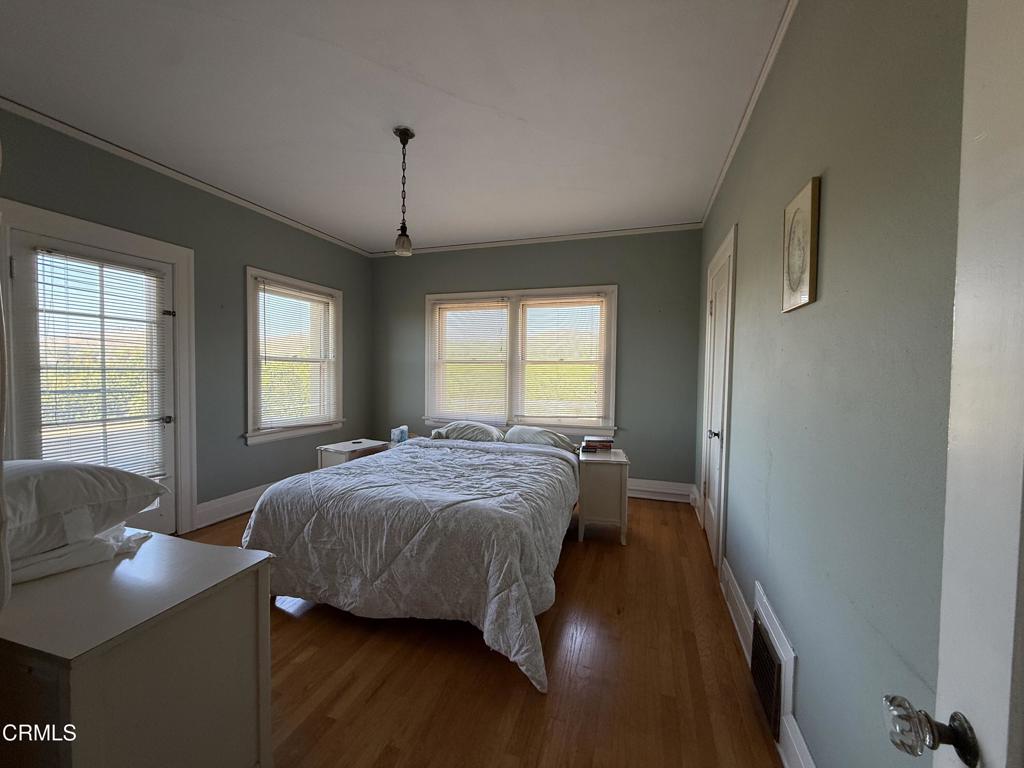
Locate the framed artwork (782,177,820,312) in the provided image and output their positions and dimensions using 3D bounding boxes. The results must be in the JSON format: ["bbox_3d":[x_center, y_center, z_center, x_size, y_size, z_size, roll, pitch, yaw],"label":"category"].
[{"bbox_3d":[0.951,-0.439,1.366,0.027,0.370,0.240,1,2,18],"label":"framed artwork"}]

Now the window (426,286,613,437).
[{"bbox_3d":[0.026,-0.271,4.563,2.140,1.480,0.080,1,2,18],"label":"window"}]

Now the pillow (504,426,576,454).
[{"bbox_3d":[0.248,0.468,3.739,0.660,0.180,0.450,1,2,18],"label":"pillow"}]

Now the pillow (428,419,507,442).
[{"bbox_3d":[-0.418,0.437,3.952,0.700,0.180,0.450,1,2,18],"label":"pillow"}]

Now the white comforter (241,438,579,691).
[{"bbox_3d":[-0.441,0.834,2.827,1.740,0.630,1.870,1,2,18],"label":"white comforter"}]

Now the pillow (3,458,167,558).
[{"bbox_3d":[-1.385,0.313,1.179,0.620,0.210,0.470,2,3,35],"label":"pillow"}]

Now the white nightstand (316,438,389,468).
[{"bbox_3d":[-1.355,0.839,3.582,0.350,0.620,0.510,2,2,26],"label":"white nightstand"}]

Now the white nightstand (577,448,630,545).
[{"bbox_3d":[0.734,0.875,3.335,0.360,0.620,0.515,1,2,10],"label":"white nightstand"}]

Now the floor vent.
[{"bbox_3d":[0.985,1.104,1.591,0.030,0.300,0.360,1,2,18],"label":"floor vent"}]

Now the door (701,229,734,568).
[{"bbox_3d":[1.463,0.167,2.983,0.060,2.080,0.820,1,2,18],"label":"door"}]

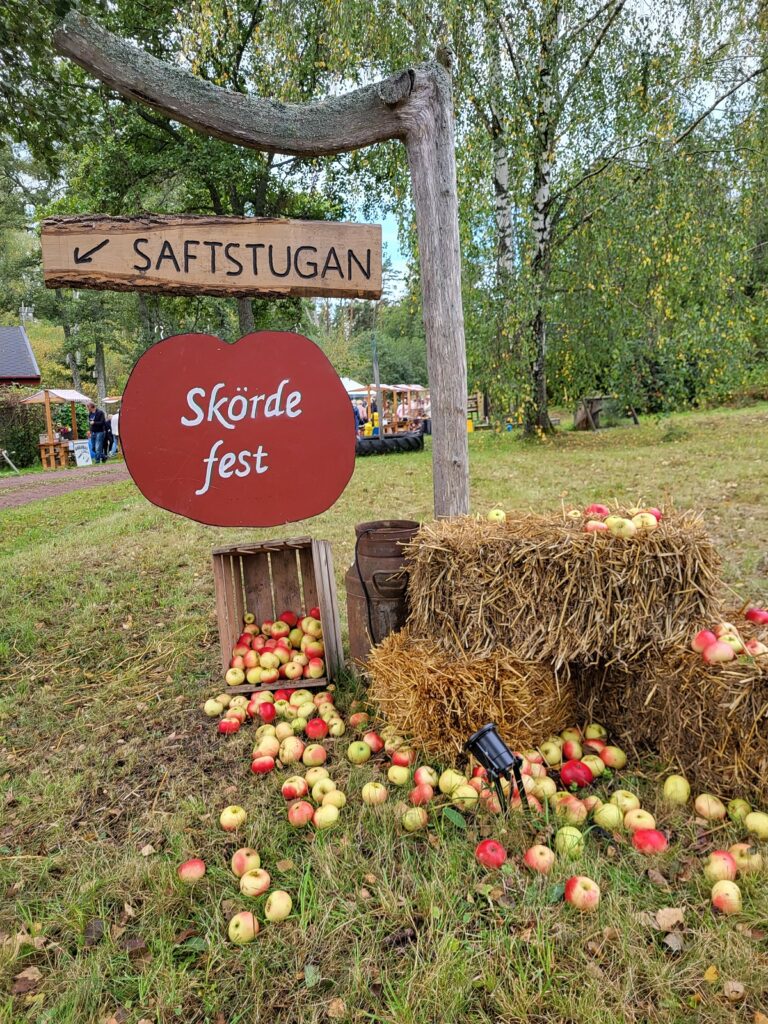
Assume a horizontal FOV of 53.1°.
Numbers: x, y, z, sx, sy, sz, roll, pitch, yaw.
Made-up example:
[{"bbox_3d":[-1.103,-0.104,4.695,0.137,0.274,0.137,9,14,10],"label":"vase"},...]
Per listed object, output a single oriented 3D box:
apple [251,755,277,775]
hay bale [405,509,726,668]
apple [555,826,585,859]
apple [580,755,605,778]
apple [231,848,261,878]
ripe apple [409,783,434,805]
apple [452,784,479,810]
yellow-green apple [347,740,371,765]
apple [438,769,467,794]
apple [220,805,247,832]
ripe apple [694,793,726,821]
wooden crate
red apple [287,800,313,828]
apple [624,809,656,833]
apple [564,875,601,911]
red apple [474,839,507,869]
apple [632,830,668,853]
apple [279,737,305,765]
[{"bbox_3d":[-0.393,0.825,2.508,0.069,0.062,0.069,0,9,0],"label":"apple"},{"bbox_3d":[0.612,0.237,2.745,0.977,0.361,0.461,0,8,14],"label":"hay bale"},{"bbox_3d":[0.475,0.844,1.962,0.072,0.071,0.072,-1,9,0],"label":"apple"},{"bbox_3d":[0.642,0.781,2.362,0.069,0.063,0.069,0,9,0],"label":"apple"},{"bbox_3d":[-0.386,0.977,2.144,0.077,0.071,0.077,-3,9,0],"label":"apple"},{"bbox_3d":[0.113,0.900,2.451,0.073,0.068,0.073,-3,9,0],"label":"ripe apple"},{"bbox_3d":[0.240,0.838,2.258,0.074,0.067,0.074,-1,9,0],"label":"apple"},{"bbox_3d":[-0.078,0.764,2.443,0.073,0.070,0.073,-2,8,0],"label":"yellow-green apple"},{"bbox_3d":[0.211,0.831,2.371,0.081,0.075,0.081,-3,9,0],"label":"apple"},{"bbox_3d":[-0.424,0.863,2.166,0.071,0.064,0.071,0,9,0],"label":"apple"},{"bbox_3d":[0.932,0.844,2.205,0.077,0.072,0.077,-3,9,0],"label":"ripe apple"},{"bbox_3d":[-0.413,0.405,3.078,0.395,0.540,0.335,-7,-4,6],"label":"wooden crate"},{"bbox_3d":[-0.224,0.820,2.085,0.070,0.069,0.070,-2,8,0],"label":"red apple"},{"bbox_3d":[0.667,0.802,1.999,0.077,0.069,0.077,-2,8,0],"label":"apple"},{"bbox_3d":[0.449,0.864,1.741,0.073,0.066,0.073,0,9,0],"label":"apple"},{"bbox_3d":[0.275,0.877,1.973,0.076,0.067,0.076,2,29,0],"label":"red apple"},{"bbox_3d":[0.666,0.824,1.926,0.072,0.065,0.072,0,9,0],"label":"apple"},{"bbox_3d":[-0.292,0.756,2.438,0.079,0.071,0.079,0,9,0],"label":"apple"}]

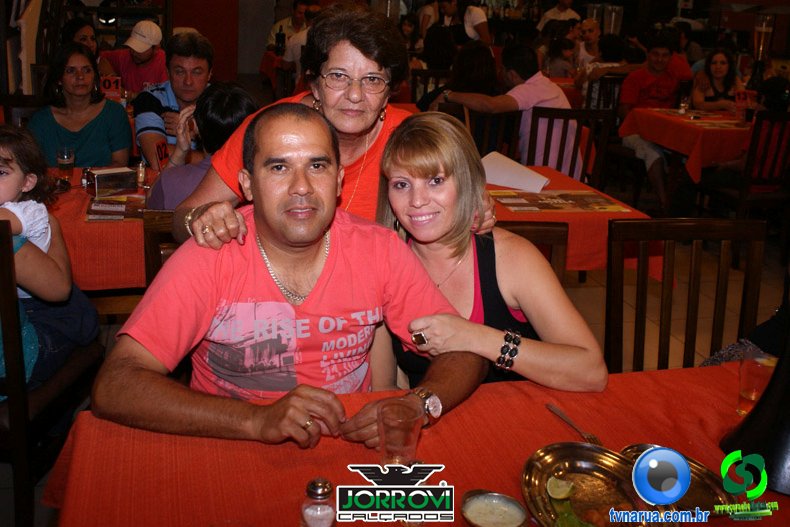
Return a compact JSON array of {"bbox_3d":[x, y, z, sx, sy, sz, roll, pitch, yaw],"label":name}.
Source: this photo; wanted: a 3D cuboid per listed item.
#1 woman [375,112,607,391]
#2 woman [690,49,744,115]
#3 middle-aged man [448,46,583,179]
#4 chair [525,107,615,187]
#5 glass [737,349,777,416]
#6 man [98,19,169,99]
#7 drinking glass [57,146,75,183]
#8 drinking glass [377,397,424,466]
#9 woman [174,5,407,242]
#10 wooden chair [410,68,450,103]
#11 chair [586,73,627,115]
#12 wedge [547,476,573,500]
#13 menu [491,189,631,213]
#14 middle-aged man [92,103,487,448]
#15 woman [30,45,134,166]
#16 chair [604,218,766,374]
[{"bbox_3d":[0.180,0.281,1.847,0.480,1.230,0.680,4,17,5],"label":"woman"},{"bbox_3d":[2.254,-0.917,6.016,0.460,1.160,0.620,0,18,-11],"label":"woman"},{"bbox_3d":[0.725,-0.691,5.142,0.720,1.230,0.720,2,17,-2],"label":"middle-aged man"},{"bbox_3d":[0.877,-0.441,4.735,0.420,0.880,0.470,2,18,-4],"label":"chair"},{"bbox_3d":[0.633,0.202,1.485,0.070,0.100,0.070,2,17,0],"label":"glass"},{"bbox_3d":[-1.435,-0.739,4.962,0.520,1.280,0.680,4,17,5],"label":"man"},{"bbox_3d":[-1.103,-0.335,2.866,0.062,0.097,0.062,-2,19,-15],"label":"drinking glass"},{"bbox_3d":[0.008,0.251,1.258,0.068,0.094,0.068,3,18,-1],"label":"drinking glass"},{"bbox_3d":[-0.105,0.147,1.946,0.600,1.410,0.550,2,17,0],"label":"woman"},{"bbox_3d":[0.344,-1.265,7.594,0.420,0.890,0.480,1,17,-4],"label":"wooden chair"},{"bbox_3d":[1.623,-0.867,6.144,0.420,0.904,0.470,-1,18,-12],"label":"chair"},{"bbox_3d":[0.229,0.312,1.186,0.042,0.025,0.034,-2,19,-15],"label":"wedge"},{"bbox_3d":[0.546,-0.211,2.932,0.420,0.004,0.300,-2,19,-15],"label":"menu"},{"bbox_3d":[-0.187,0.327,1.599,0.670,1.230,0.620,-1,18,-12],"label":"middle-aged man"},{"bbox_3d":[-1.330,-0.308,3.681,0.480,1.200,0.680,-2,17,-13],"label":"woman"},{"bbox_3d":[0.797,0.376,2.193,0.420,0.890,0.480,0,17,-7],"label":"chair"}]

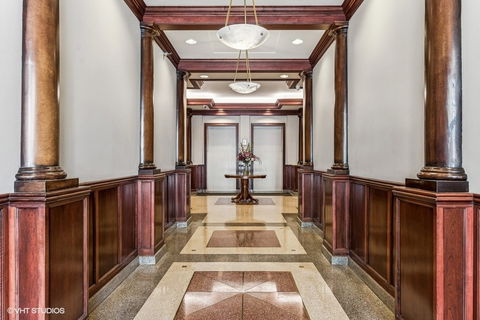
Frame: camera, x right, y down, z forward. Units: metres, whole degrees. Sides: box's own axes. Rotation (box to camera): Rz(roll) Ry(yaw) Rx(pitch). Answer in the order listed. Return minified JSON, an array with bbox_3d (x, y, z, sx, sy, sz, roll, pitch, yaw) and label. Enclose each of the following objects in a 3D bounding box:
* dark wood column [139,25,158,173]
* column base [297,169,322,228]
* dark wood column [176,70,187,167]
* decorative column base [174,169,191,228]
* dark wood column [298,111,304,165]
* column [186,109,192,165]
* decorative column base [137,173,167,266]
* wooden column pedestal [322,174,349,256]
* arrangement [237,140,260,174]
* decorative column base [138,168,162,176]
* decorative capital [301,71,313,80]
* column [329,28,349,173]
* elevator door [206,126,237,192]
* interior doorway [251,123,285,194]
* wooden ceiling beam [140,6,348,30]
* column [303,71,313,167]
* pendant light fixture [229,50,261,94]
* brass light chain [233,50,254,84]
[{"bbox_3d":[-1.079,-0.687,3.428,0.239,1.710,0.251,0,0,1],"label":"dark wood column"},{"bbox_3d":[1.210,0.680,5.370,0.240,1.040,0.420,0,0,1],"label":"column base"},{"bbox_3d":[-1.075,-0.750,5.330,0.200,1.750,0.210,0,0,1],"label":"dark wood column"},{"bbox_3d":[-1.030,0.680,5.370,0.210,1.040,0.420,0,0,1],"label":"decorative column base"},{"bbox_3d":[1.794,-0.692,8.461,0.251,1.710,0.251,0,0,1],"label":"dark wood column"},{"bbox_3d":[-1.511,-0.692,8.521,0.251,1.710,0.251,0,0,1],"label":"column"},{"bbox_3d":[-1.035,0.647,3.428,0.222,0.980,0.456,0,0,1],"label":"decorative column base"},{"bbox_3d":[1.170,0.636,3.570,0.190,0.930,0.430,0,0,1],"label":"wooden column pedestal"},{"bbox_3d":[0.235,-0.030,8.380,0.670,0.970,0.600,0,0,1],"label":"arrangement"},{"bbox_3d":[-1.075,0.143,3.520,0.200,0.070,0.290,0,0,1],"label":"decorative column base"},{"bbox_3d":[1.192,-1.470,5.097,0.262,0.160,0.296,0,0,1],"label":"decorative capital"},{"bbox_3d":[1.156,-0.687,3.388,0.239,1.710,0.251,0,0,1],"label":"column"},{"bbox_3d":[-0.685,-0.085,11.050,1.290,2.570,0.160,0,0,1],"label":"elevator door"},{"bbox_3d":[0.992,-0.095,10.472,1.220,2.451,0.148,0,0,1],"label":"interior doorway"},{"bbox_3d":[0.038,-1.627,3.384,2.348,0.171,0.239,0,0,1],"label":"wooden ceiling beam"},{"bbox_3d":[1.250,-0.750,5.330,0.200,1.750,0.210,0,0,1],"label":"column"},{"bbox_3d":[0.065,-1.338,4.262,0.467,0.730,0.467,0,0,1],"label":"pendant light fixture"},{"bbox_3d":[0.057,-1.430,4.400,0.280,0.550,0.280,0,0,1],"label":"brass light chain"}]

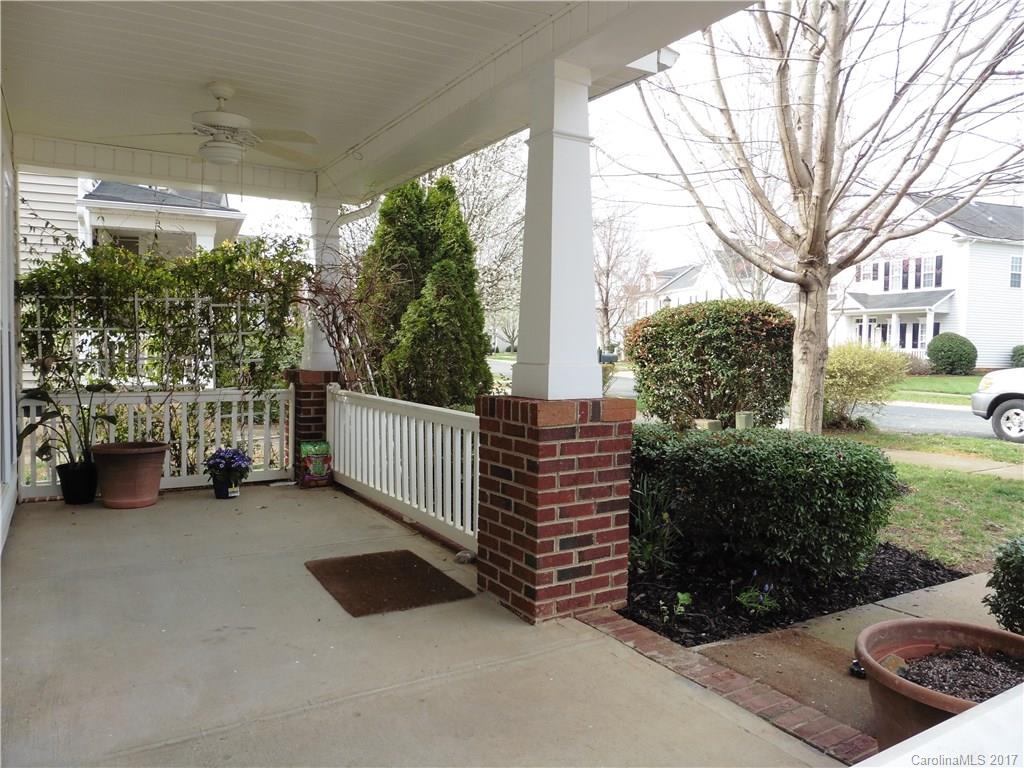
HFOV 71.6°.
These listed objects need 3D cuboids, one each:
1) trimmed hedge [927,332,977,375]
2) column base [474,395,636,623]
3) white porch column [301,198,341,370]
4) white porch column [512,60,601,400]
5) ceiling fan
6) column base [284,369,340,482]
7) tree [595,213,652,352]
[{"bbox_3d":[18.075,-1.246,29.200,1.800,1.740,1.800,0,3,-18],"label":"trimmed hedge"},{"bbox_3d":[0.187,0.525,3.283,0.528,0.926,0.528,-1,3,-32],"label":"column base"},{"bbox_3d":[-1.694,-0.850,6.291,0.297,1.473,0.297,-1,3,-32],"label":"white porch column"},{"bbox_3d":[0.209,-0.673,3.232,0.297,1.473,0.297,-1,3,-32],"label":"white porch column"},{"bbox_3d":[-1.554,-1.385,3.791,1.220,0.430,1.220,-1,3,-32],"label":"ceiling fan"},{"bbox_3d":[-1.708,0.348,6.351,0.528,0.926,0.528,-1,3,-32],"label":"column base"},{"bbox_3d":[5.980,-5.918,44.000,4.900,9.500,4.900,1,3,0],"label":"tree"}]

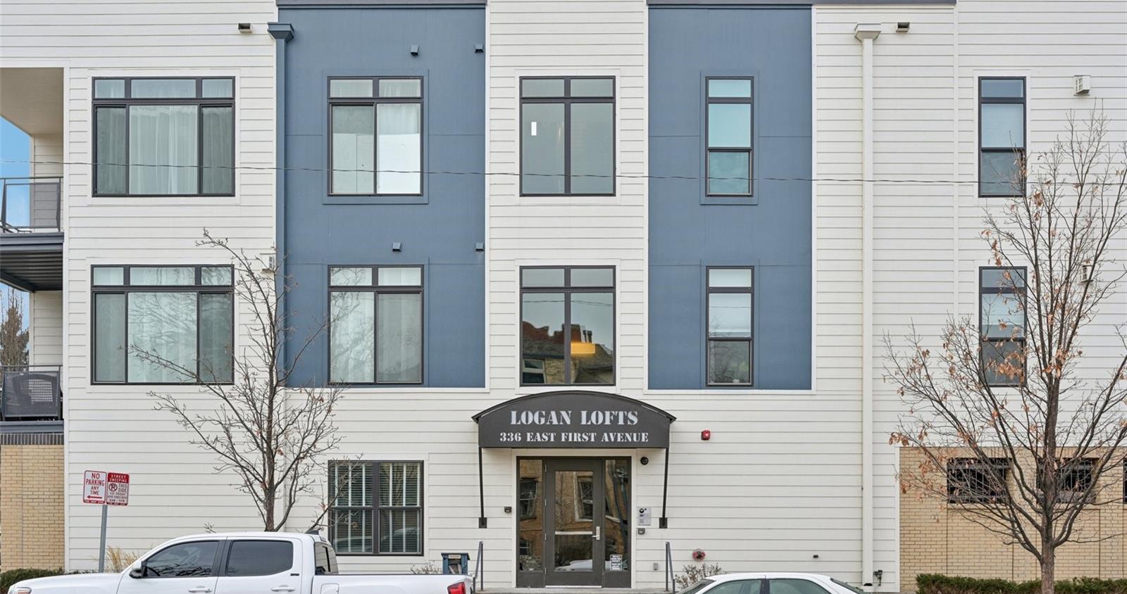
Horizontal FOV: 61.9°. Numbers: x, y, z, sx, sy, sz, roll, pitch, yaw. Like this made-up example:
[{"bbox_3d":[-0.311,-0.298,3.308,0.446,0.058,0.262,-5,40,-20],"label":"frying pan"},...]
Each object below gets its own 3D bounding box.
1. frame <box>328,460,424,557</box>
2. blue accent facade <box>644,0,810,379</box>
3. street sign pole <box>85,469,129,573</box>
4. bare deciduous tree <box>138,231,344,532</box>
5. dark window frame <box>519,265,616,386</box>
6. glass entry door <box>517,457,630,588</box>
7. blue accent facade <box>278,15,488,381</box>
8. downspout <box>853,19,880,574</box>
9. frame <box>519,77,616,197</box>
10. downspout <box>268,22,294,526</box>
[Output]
[{"bbox_3d":[-3.526,3.970,17.650,1.771,1.787,0.130,0,0,0],"label":"frame"},{"bbox_3d":[3.141,-1.861,17.650,3.071,7.196,0.200,0,0,0],"label":"blue accent facade"},{"bbox_3d":[-6.440,3.700,13.100,0.610,2.600,0.080,3,0,0],"label":"street sign pole"},{"bbox_3d":[-5.480,2.150,16.000,3.500,6.400,3.000,0,0,0],"label":"bare deciduous tree"},{"bbox_3d":[0.084,0.550,17.650,1.784,2.225,0.130,0,0,0],"label":"dark window frame"},{"bbox_3d":[0.203,4.235,17.650,2.144,2.448,0.150,0,0,0],"label":"glass entry door"},{"bbox_3d":[-3.406,-1.898,17.650,3.915,7.188,0.200,0,0,0],"label":"blue accent facade"},{"bbox_3d":[5.690,0.170,17.540,0.440,10.500,0.220,0,0,0],"label":"downspout"},{"bbox_3d":[0.085,-3.007,17.650,1.809,2.258,0.130,0,0,0],"label":"frame"},{"bbox_3d":[-5.270,0.120,17.540,0.440,10.400,0.220,0,0,0],"label":"downspout"}]

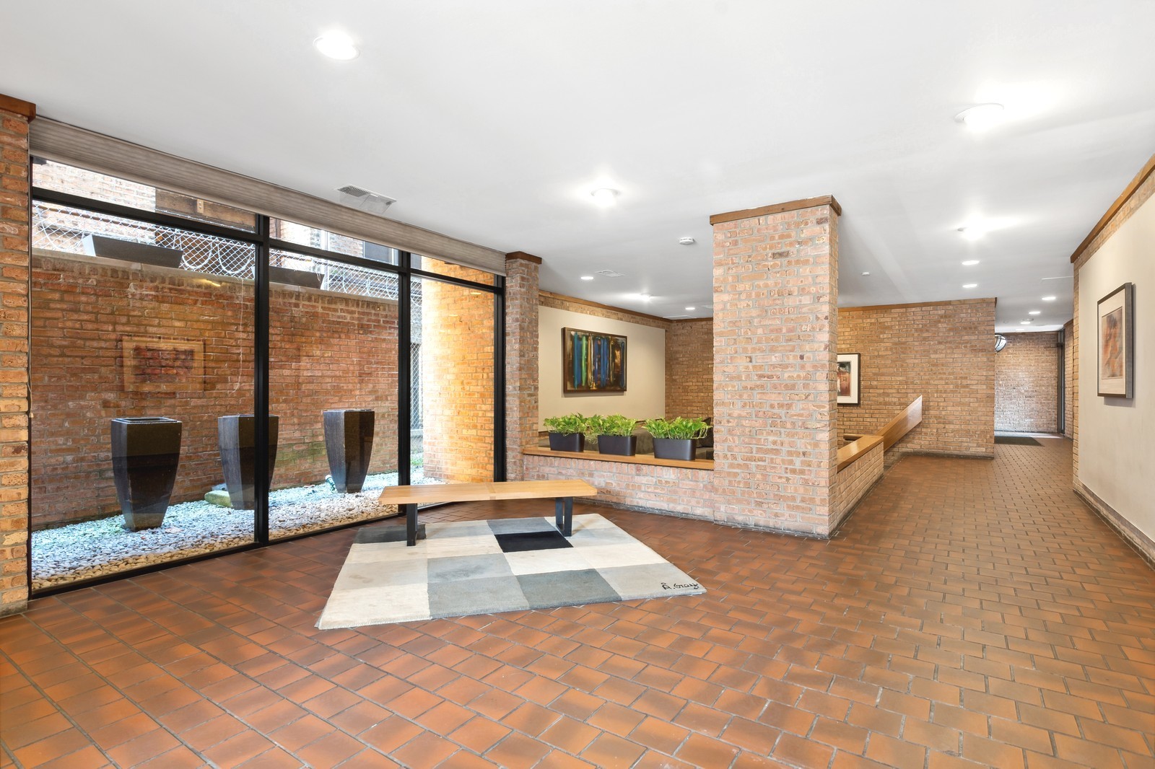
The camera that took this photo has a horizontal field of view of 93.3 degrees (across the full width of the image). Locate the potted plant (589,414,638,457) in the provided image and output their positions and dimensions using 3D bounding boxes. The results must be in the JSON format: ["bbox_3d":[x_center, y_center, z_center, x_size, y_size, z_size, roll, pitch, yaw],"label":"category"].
[{"bbox_3d":[0.350,0.481,5.267,0.420,0.385,0.250,0,0,34],"label":"potted plant"}]

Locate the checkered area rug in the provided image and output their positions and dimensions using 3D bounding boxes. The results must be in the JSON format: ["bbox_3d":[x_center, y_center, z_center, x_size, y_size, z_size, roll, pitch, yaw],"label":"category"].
[{"bbox_3d":[-0.498,1.124,3.631,1.956,0.020,1.874,0,0,-16],"label":"checkered area rug"}]

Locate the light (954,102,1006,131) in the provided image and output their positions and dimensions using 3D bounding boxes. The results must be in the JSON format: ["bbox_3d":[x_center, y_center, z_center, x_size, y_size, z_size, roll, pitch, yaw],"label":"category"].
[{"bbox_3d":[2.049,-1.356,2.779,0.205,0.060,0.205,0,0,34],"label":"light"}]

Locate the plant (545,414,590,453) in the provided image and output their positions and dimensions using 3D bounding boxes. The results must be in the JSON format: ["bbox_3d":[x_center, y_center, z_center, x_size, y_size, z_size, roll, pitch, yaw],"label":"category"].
[{"bbox_3d":[-0.115,0.483,5.567,0.400,0.385,0.250,0,0,34],"label":"plant"}]

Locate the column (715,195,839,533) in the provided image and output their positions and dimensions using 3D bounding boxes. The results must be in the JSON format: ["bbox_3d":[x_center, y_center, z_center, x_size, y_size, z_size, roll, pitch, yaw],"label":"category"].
[{"bbox_3d":[1.573,-0.118,4.355,0.910,2.514,0.350,0,0,34],"label":"column"}]

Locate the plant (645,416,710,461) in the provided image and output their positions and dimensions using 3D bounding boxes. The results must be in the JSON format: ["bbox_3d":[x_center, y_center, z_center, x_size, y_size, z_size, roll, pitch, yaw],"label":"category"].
[{"bbox_3d":[0.910,0.478,4.927,0.470,0.385,0.250,0,0,34],"label":"plant"}]

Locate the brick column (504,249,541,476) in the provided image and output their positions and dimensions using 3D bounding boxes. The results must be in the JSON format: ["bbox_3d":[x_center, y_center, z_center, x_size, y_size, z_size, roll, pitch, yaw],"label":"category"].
[{"bbox_3d":[-0.595,-0.109,5.821,0.220,2.514,0.350,0,0,34],"label":"brick column"}]

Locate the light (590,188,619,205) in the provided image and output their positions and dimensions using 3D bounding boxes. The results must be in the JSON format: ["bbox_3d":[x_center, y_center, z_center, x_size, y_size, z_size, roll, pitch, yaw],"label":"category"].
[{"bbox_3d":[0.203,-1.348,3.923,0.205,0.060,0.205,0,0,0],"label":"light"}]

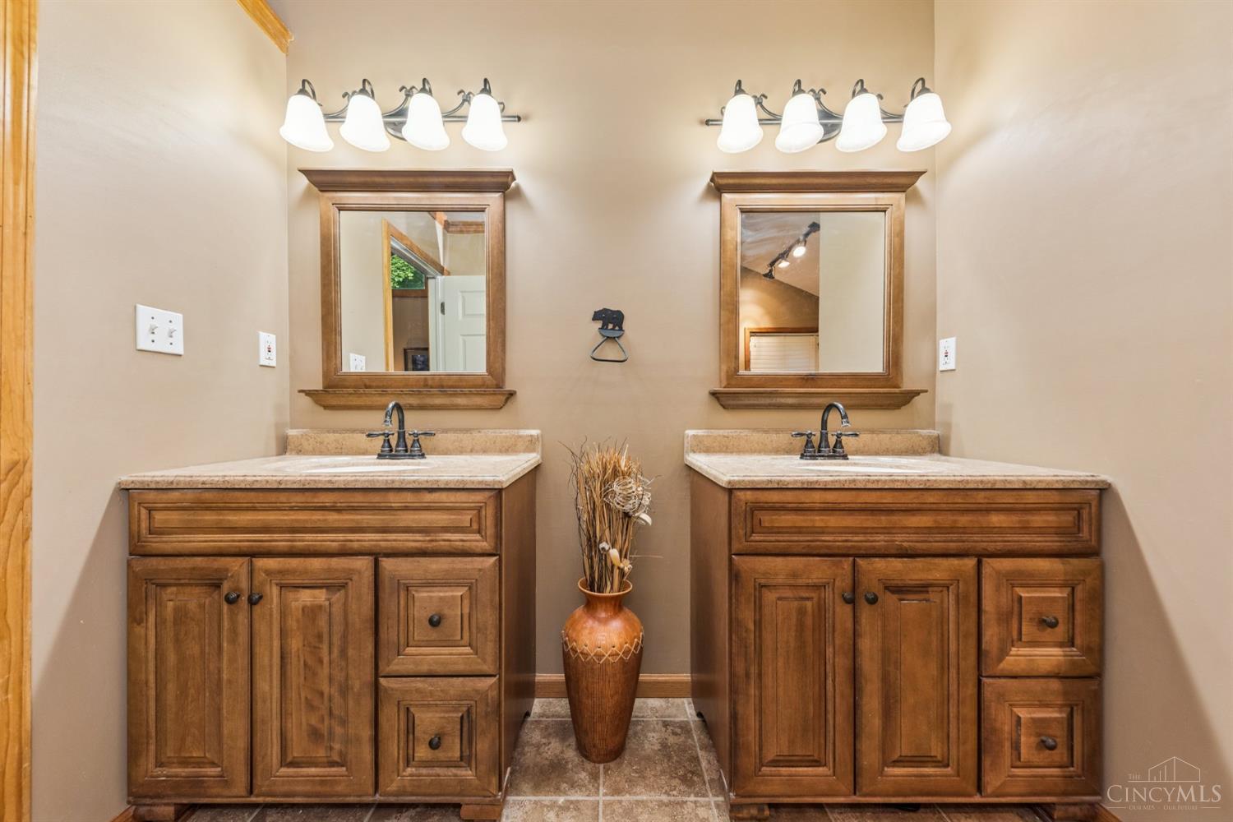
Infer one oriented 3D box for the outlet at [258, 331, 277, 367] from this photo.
[{"bbox_3d":[-1.216,-0.212,1.437,0.008,0.115,0.070,0,0,0],"label":"outlet"}]

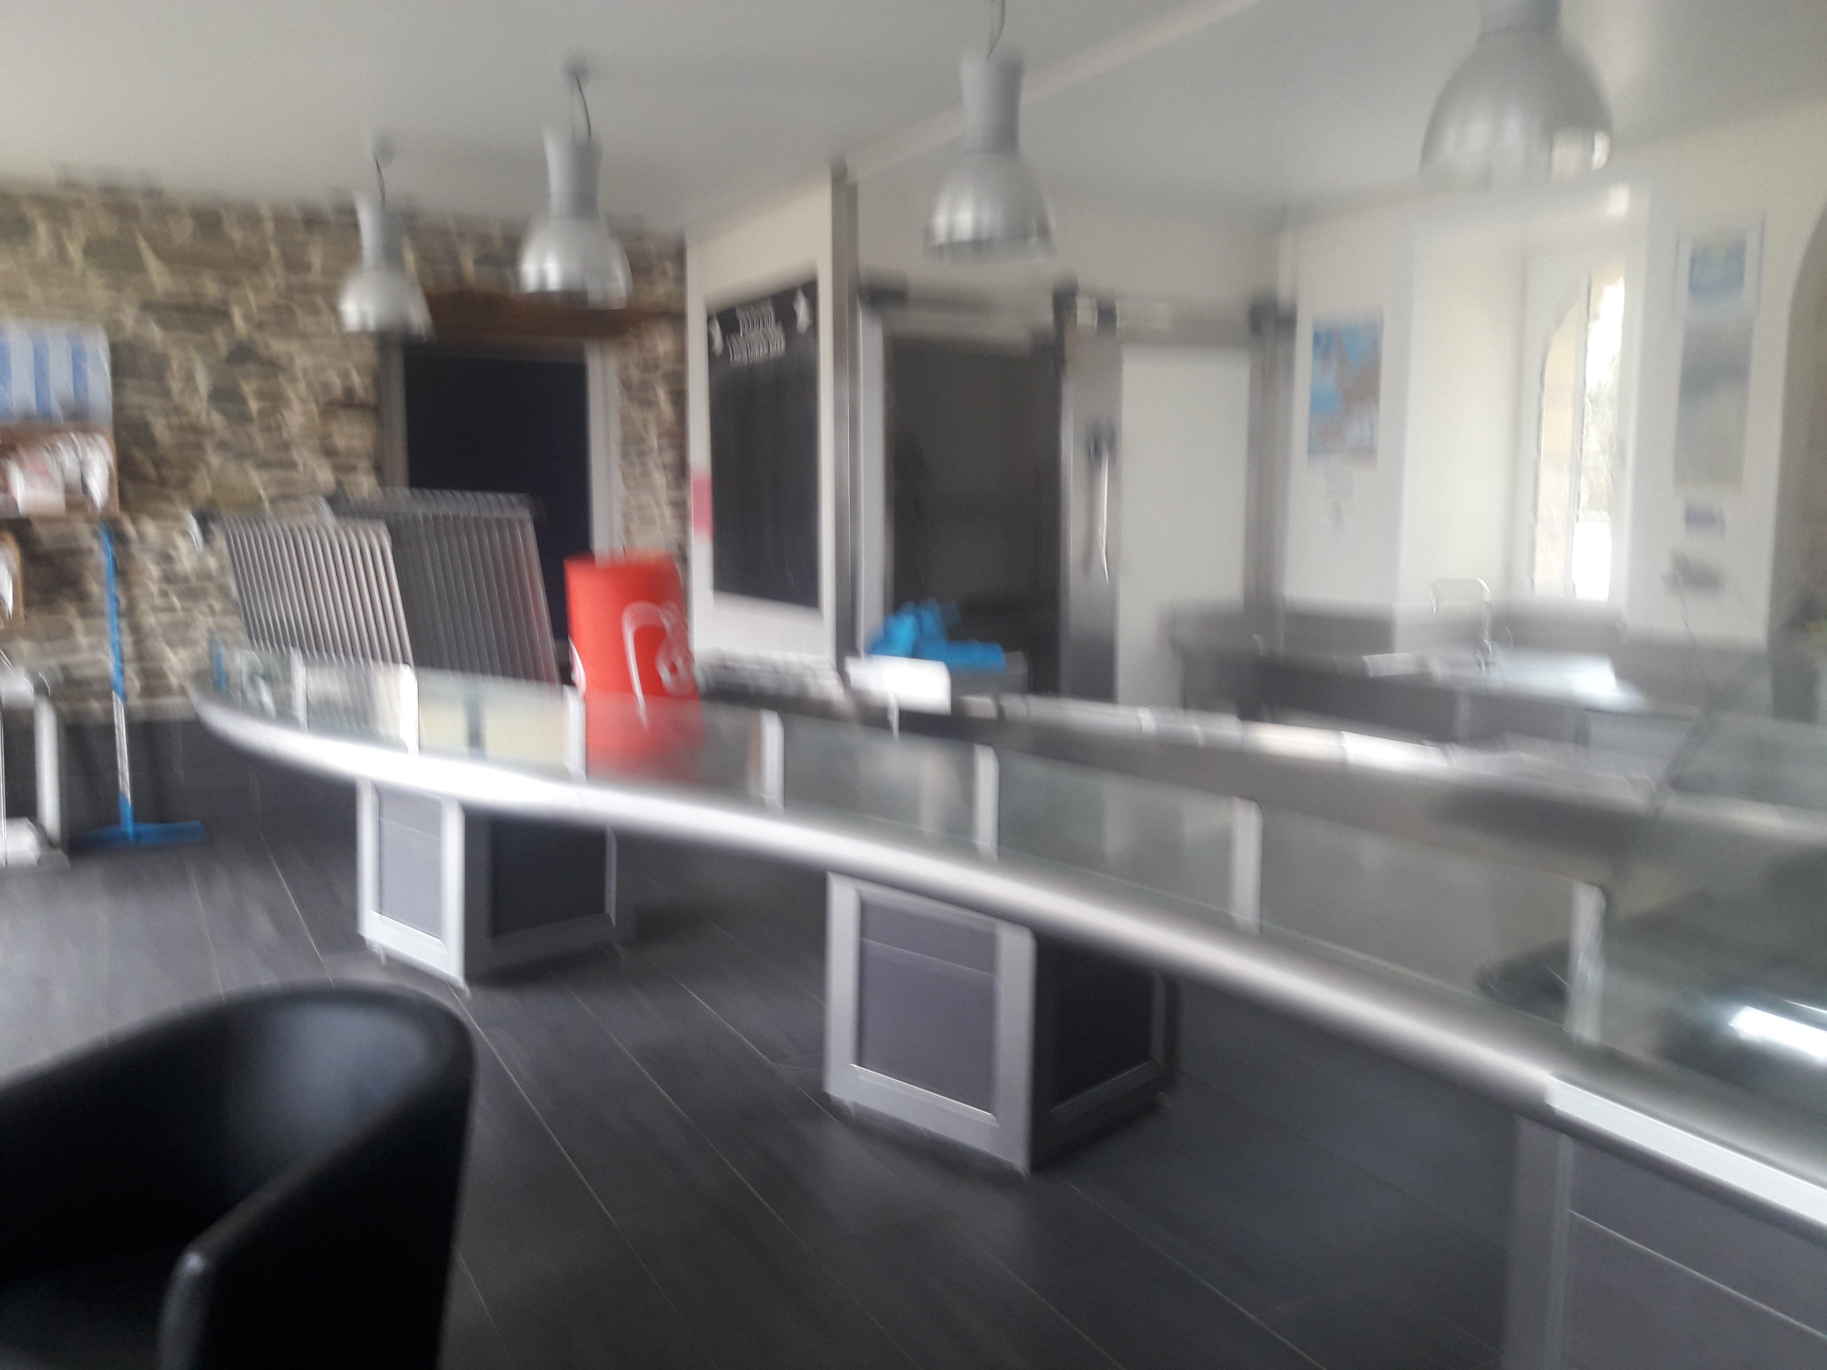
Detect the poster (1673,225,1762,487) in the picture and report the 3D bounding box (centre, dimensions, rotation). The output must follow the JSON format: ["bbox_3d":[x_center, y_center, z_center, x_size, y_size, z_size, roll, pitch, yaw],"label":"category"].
[{"bbox_3d":[2.604,-1.062,4.789,0.020,0.820,0.265,-5,9,-28],"label":"poster"}]

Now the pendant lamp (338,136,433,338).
[{"bbox_3d":[-1.841,-1.566,5.158,0.315,0.630,0.315,-5,9,-28],"label":"pendant lamp"}]

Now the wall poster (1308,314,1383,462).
[{"bbox_3d":[1.823,-1.249,6.241,0.020,0.595,0.400,-5,9,-28],"label":"wall poster"}]

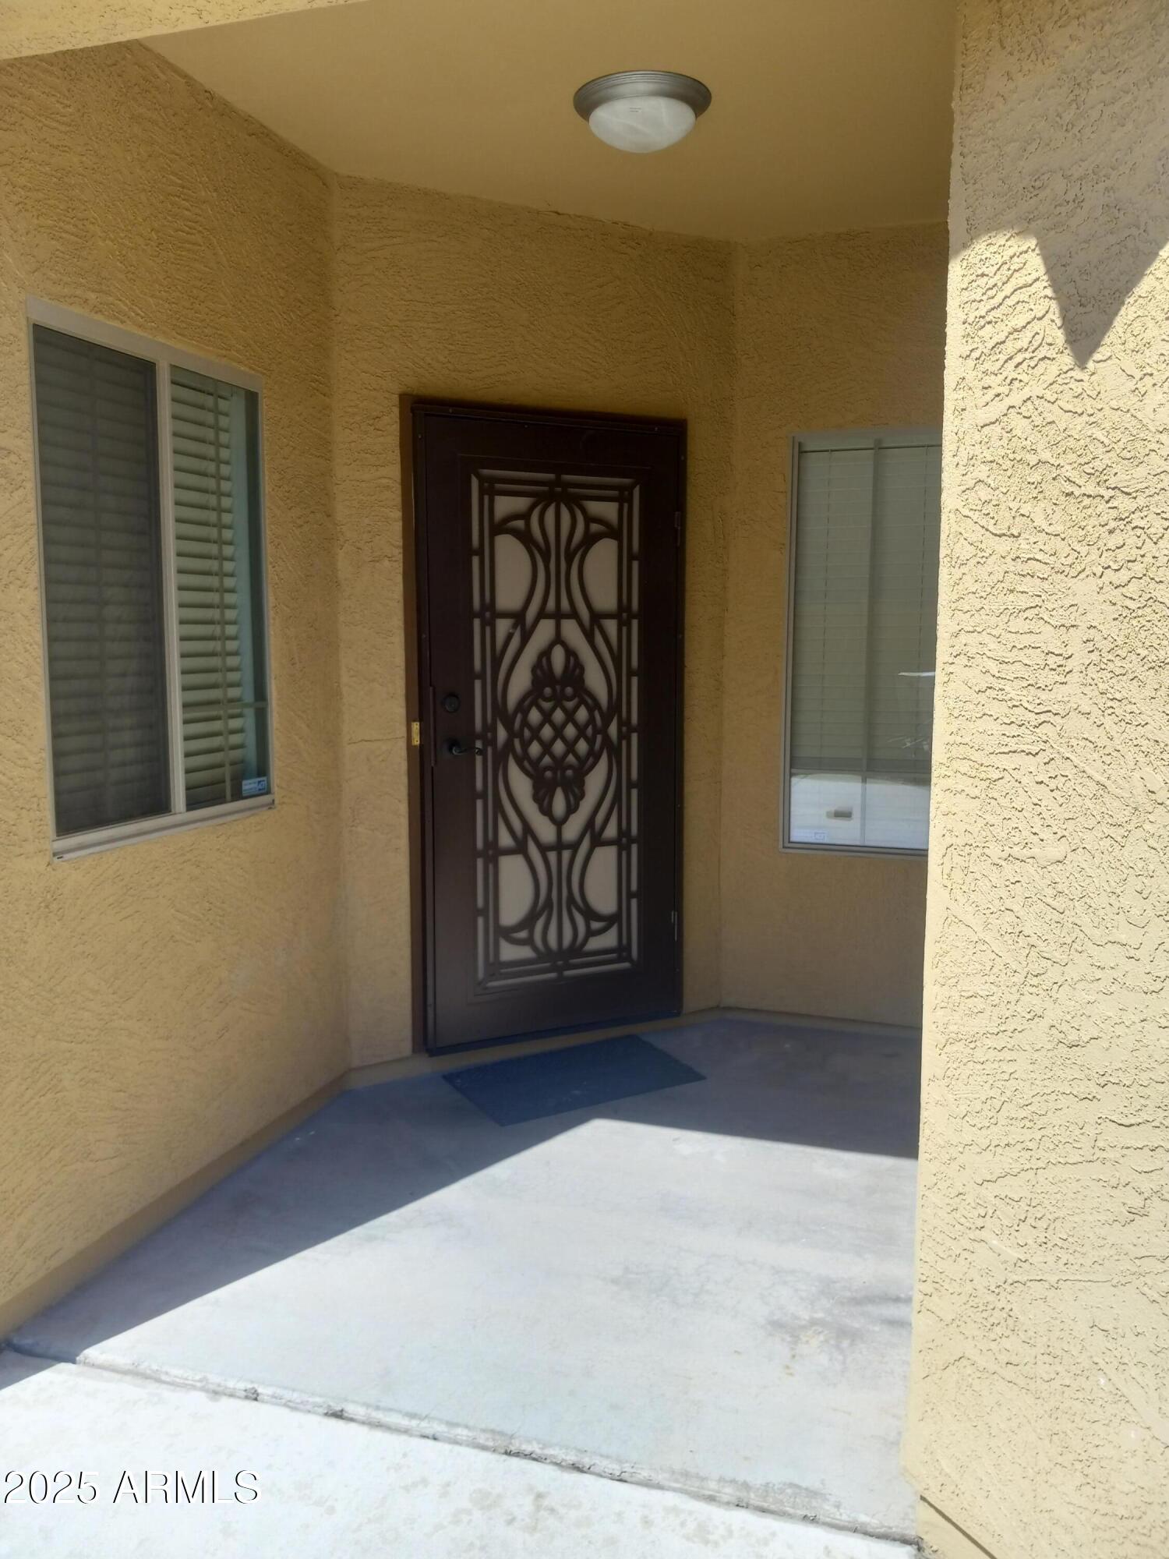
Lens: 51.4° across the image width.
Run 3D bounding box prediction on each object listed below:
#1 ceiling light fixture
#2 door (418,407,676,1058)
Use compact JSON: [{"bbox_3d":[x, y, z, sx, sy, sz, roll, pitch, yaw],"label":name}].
[{"bbox_3d":[0.146,-1.640,3.043,0.343,0.108,0.343,0,7,0],"label":"ceiling light fixture"},{"bbox_3d":[-0.083,-0.146,4.061,0.975,2.070,0.080,-4,8,-27],"label":"door"}]

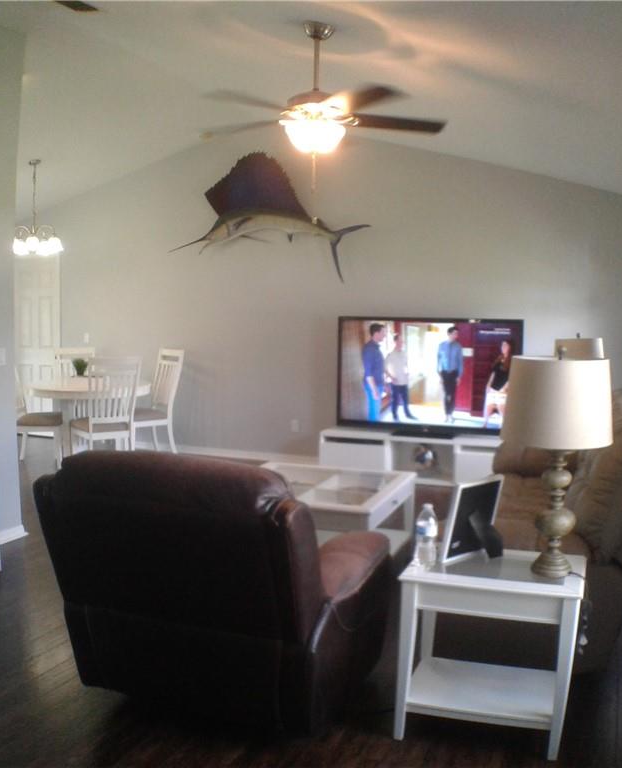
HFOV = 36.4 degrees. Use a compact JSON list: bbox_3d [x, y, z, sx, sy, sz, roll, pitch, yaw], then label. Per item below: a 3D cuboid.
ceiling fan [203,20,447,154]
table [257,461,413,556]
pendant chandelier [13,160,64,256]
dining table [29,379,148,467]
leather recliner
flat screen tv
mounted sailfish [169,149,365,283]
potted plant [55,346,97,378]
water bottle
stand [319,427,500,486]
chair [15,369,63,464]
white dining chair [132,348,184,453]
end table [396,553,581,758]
[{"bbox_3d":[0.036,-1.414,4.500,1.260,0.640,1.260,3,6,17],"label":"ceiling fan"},{"bbox_3d":[-0.007,0.745,4.800,0.910,0.500,0.910,2,6,18],"label":"table"},{"bbox_3d":[-2.289,-1.482,7.950,0.440,0.820,0.440,3,6,17],"label":"pendant chandelier"},{"bbox_3d":[-1.879,0.344,8.050,1.040,0.750,1.040,1,5,0],"label":"dining table"},{"bbox_3d":[-0.348,0.662,3.726,1.000,0.970,0.980,3,6,17],"label":"leather recliner"},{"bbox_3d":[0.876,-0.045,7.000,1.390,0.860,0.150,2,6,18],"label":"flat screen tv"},{"bbox_3d":[-0.364,-1.469,8.300,1.820,1.120,0.280,3,6,17],"label":"mounted sailfish"},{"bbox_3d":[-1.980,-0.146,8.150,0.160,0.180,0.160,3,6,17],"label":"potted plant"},{"bbox_3d":[0.359,0.469,2.930,0.067,0.207,0.067,2,6,18],"label":"water bottle"},{"bbox_3d":[0.865,0.566,7.100,1.570,0.370,0.400,2,6,18],"label":"stand"},{"bbox_3d":[-2.154,0.223,7.400,0.500,0.920,0.440,-1,6,-13],"label":"chair"},{"bbox_3d":[-1.391,0.163,8.550,0.530,0.980,0.460,-3,7,-39],"label":"white dining chair"},{"bbox_3d":[0.559,0.828,2.930,0.535,0.540,0.360,2,6,18],"label":"end table"}]

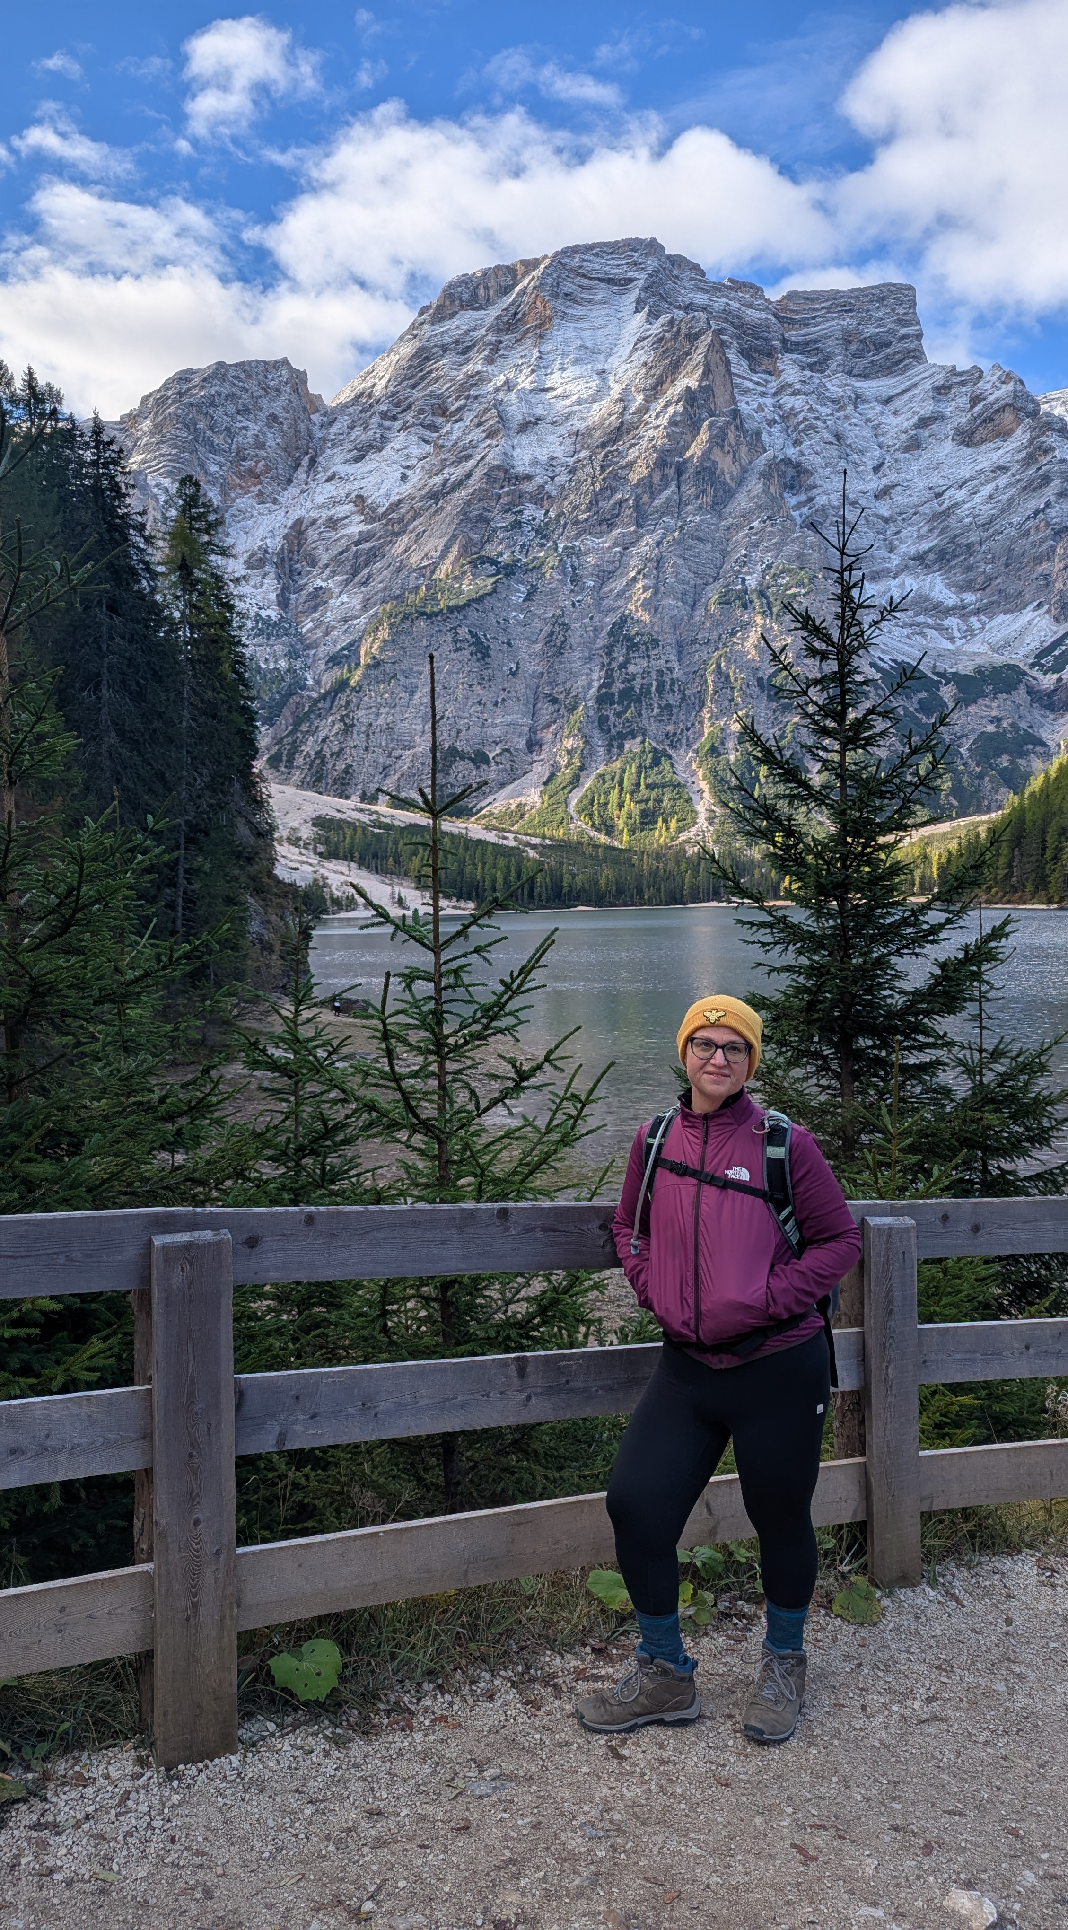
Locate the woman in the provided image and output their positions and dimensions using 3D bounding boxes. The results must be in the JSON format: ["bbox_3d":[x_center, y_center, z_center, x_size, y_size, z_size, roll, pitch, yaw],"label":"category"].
[{"bbox_3d":[0.420,0.865,3.005,0.570,1.590,0.500,1,3,23],"label":"woman"}]

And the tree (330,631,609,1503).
[{"bbox_3d":[-0.246,0.424,4.600,1.100,2.980,1.100,0,3,0],"label":"tree"}]

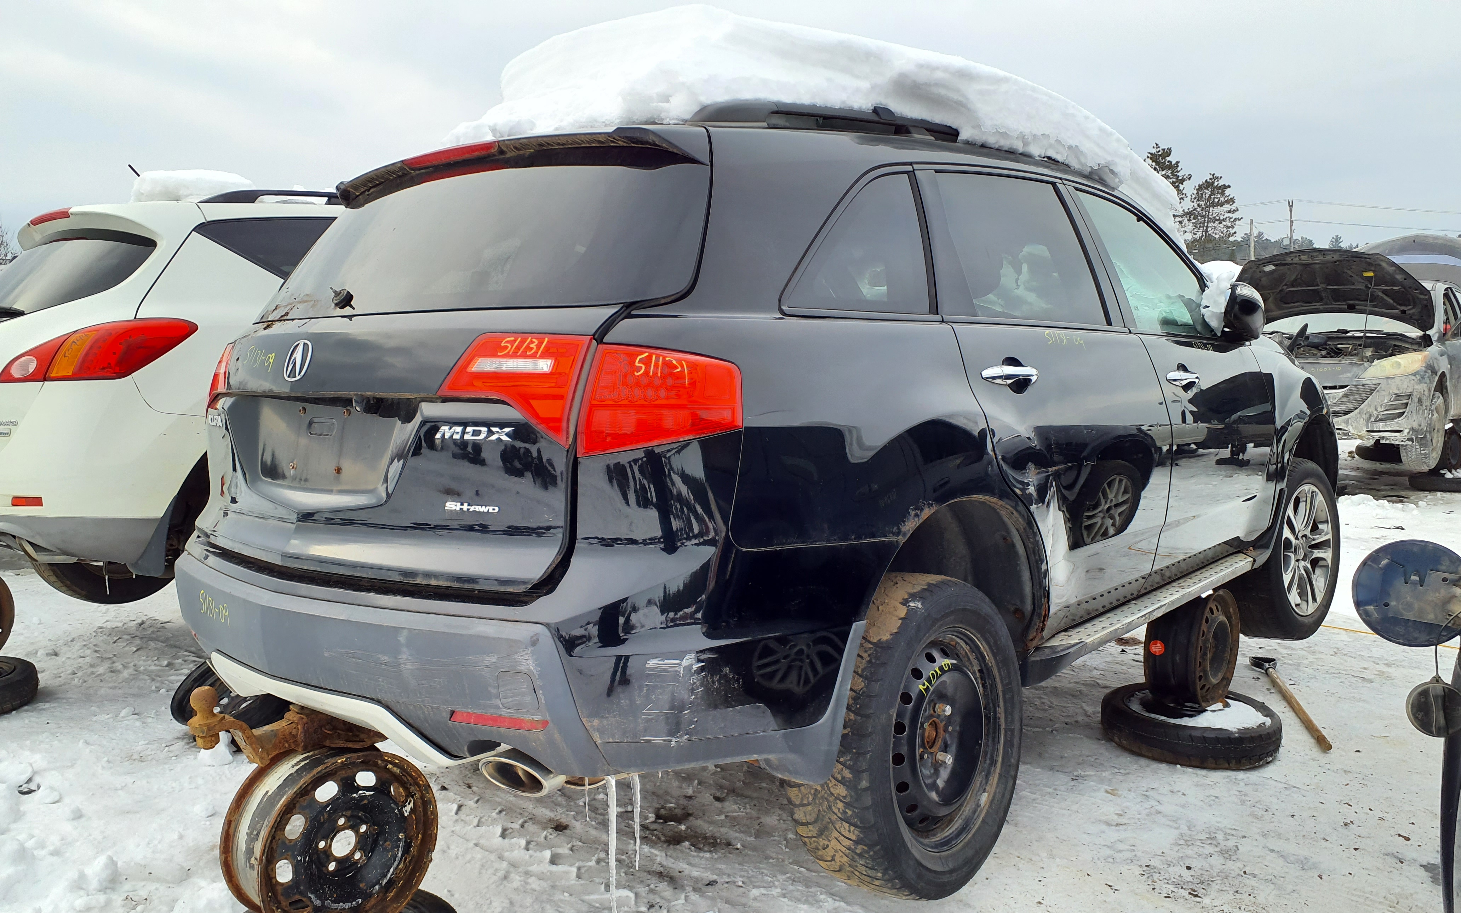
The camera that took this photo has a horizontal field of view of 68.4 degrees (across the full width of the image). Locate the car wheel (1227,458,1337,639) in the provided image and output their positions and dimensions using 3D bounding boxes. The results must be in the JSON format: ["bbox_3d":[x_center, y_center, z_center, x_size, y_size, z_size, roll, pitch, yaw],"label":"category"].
[{"bbox_3d":[2.263,0.379,4.439,0.735,0.735,0.255,-5,3,-42],"label":"car wheel"}]

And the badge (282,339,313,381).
[{"bbox_3d":[-0.881,-0.194,2.184,0.095,0.089,0.010,3,-13,41],"label":"badge"}]

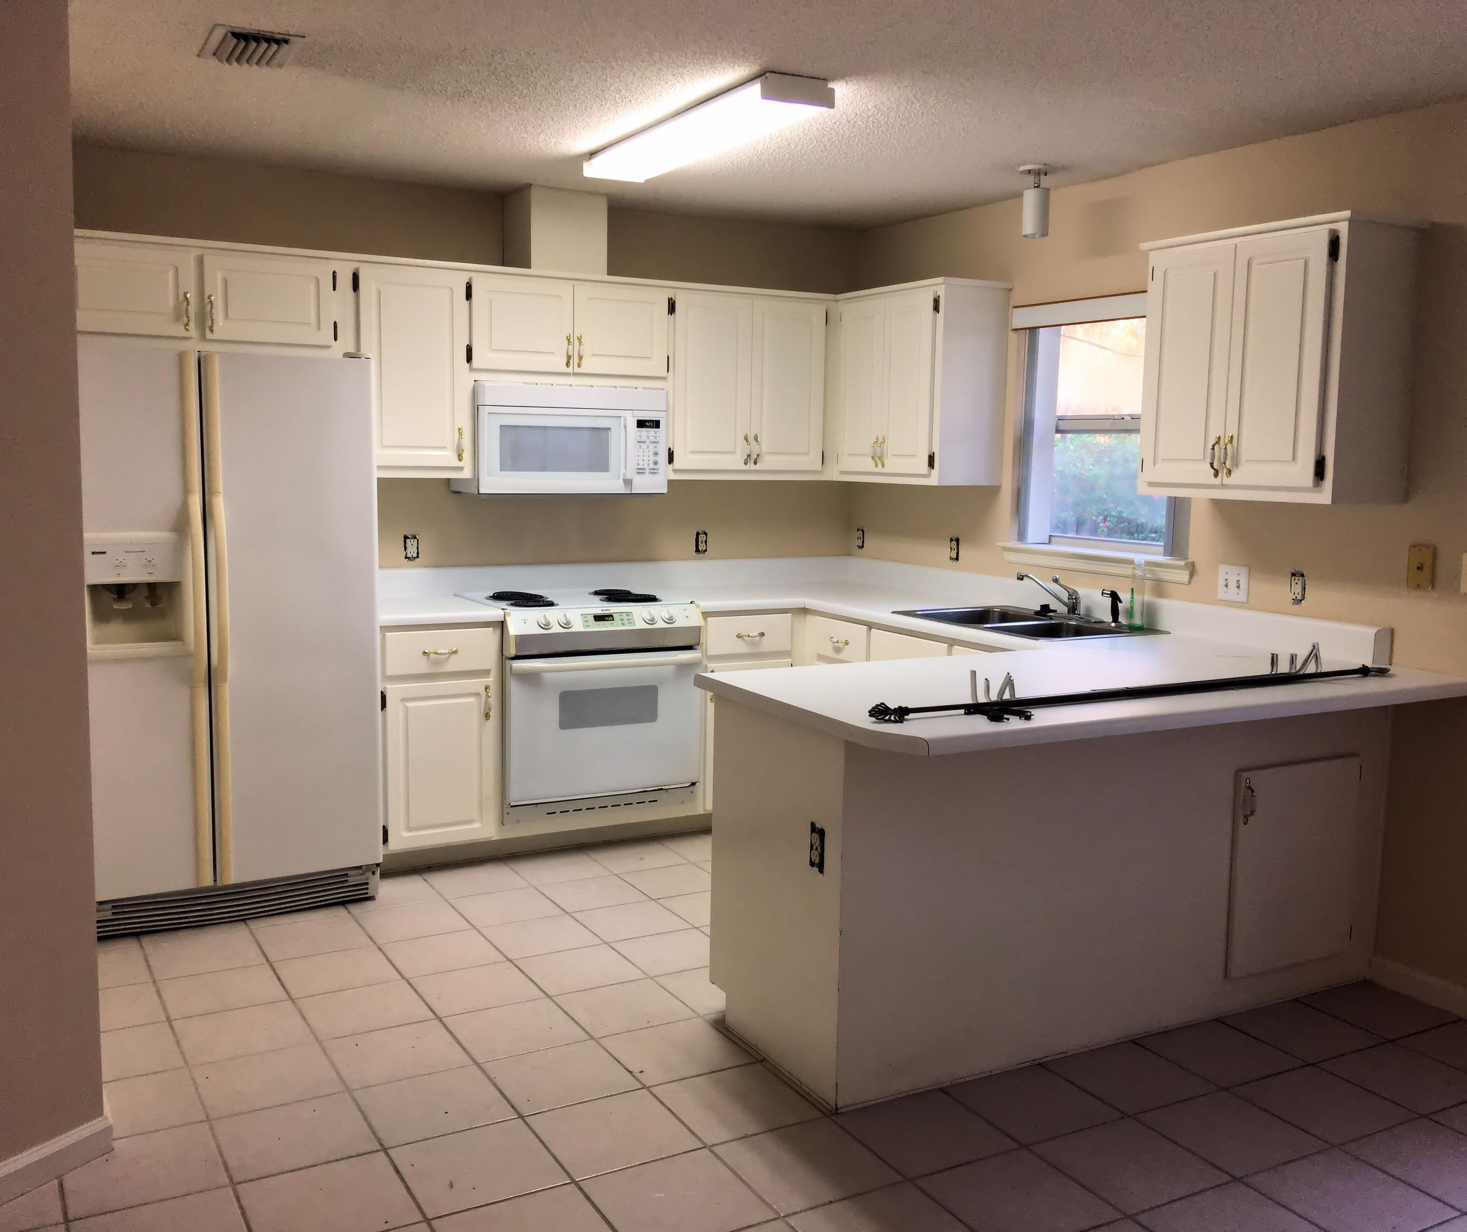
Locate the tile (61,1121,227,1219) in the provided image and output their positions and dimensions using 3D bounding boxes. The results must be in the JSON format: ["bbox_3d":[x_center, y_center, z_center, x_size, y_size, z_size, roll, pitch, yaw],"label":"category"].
[{"bbox_3d":[-1.215,1.139,2.833,0.300,0.010,0.300,-3,8,-29],"label":"tile"}]

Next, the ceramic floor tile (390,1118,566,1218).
[{"bbox_3d":[-0.532,1.148,2.864,0.300,0.010,0.300,-3,8,-29],"label":"ceramic floor tile"}]

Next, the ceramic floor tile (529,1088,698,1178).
[{"bbox_3d":[-0.260,1.128,2.996,0.302,0.010,0.302,-3,7,-29],"label":"ceramic floor tile"}]

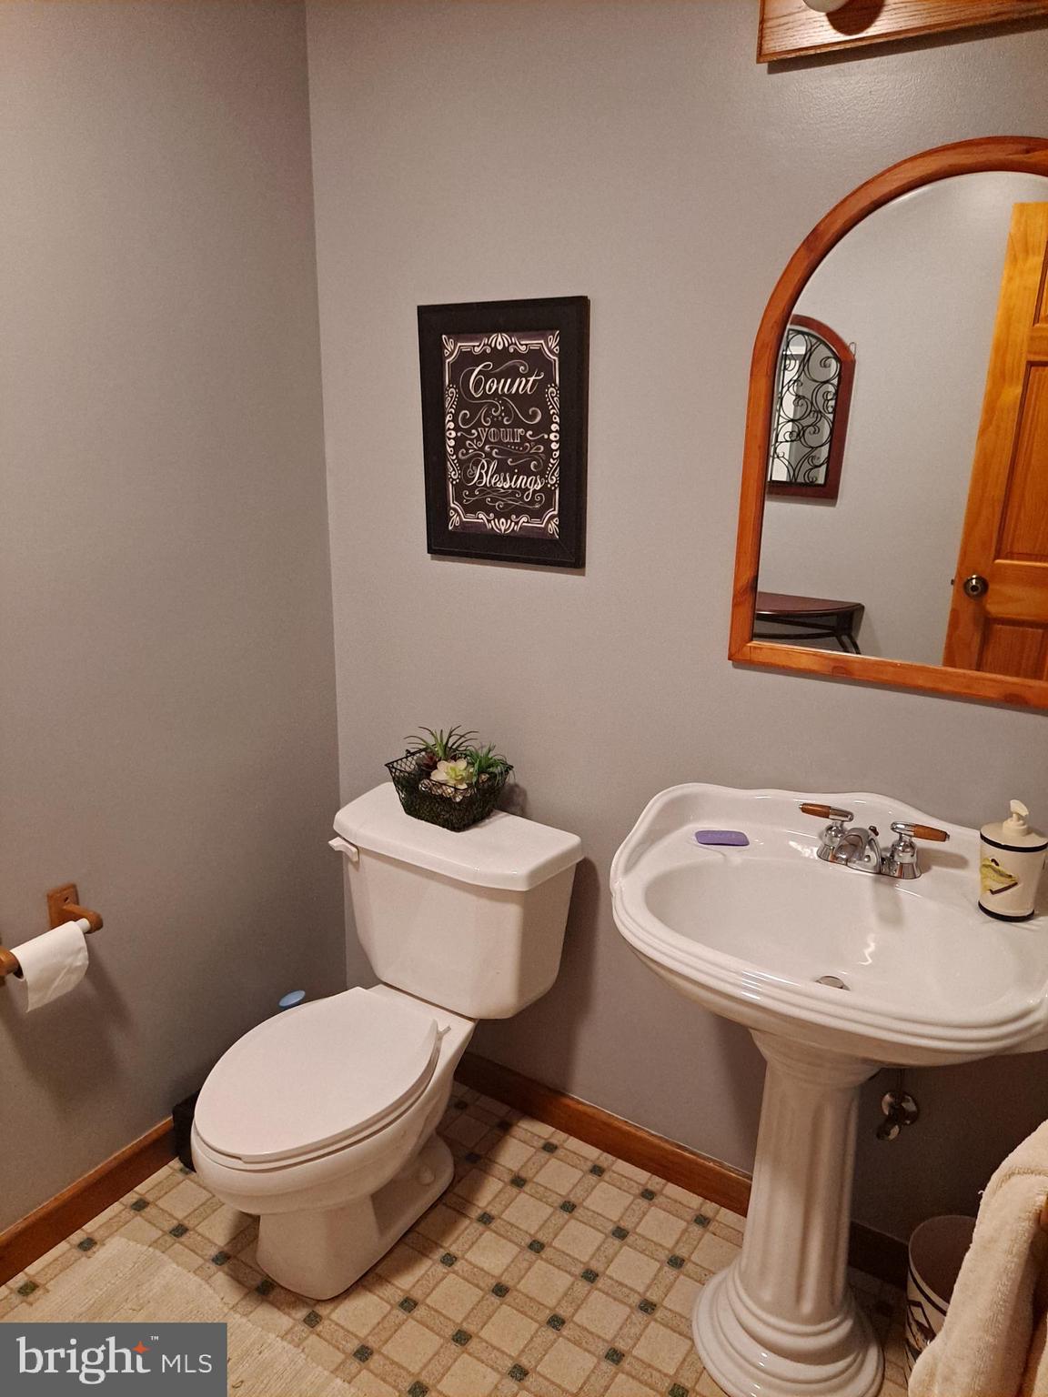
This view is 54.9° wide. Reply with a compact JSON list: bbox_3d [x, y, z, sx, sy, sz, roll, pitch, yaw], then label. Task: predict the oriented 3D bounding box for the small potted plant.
[{"bbox_3d":[-0.157,0.153,2.036,0.223,0.181,0.143,11,20,32],"label":"small potted plant"}]

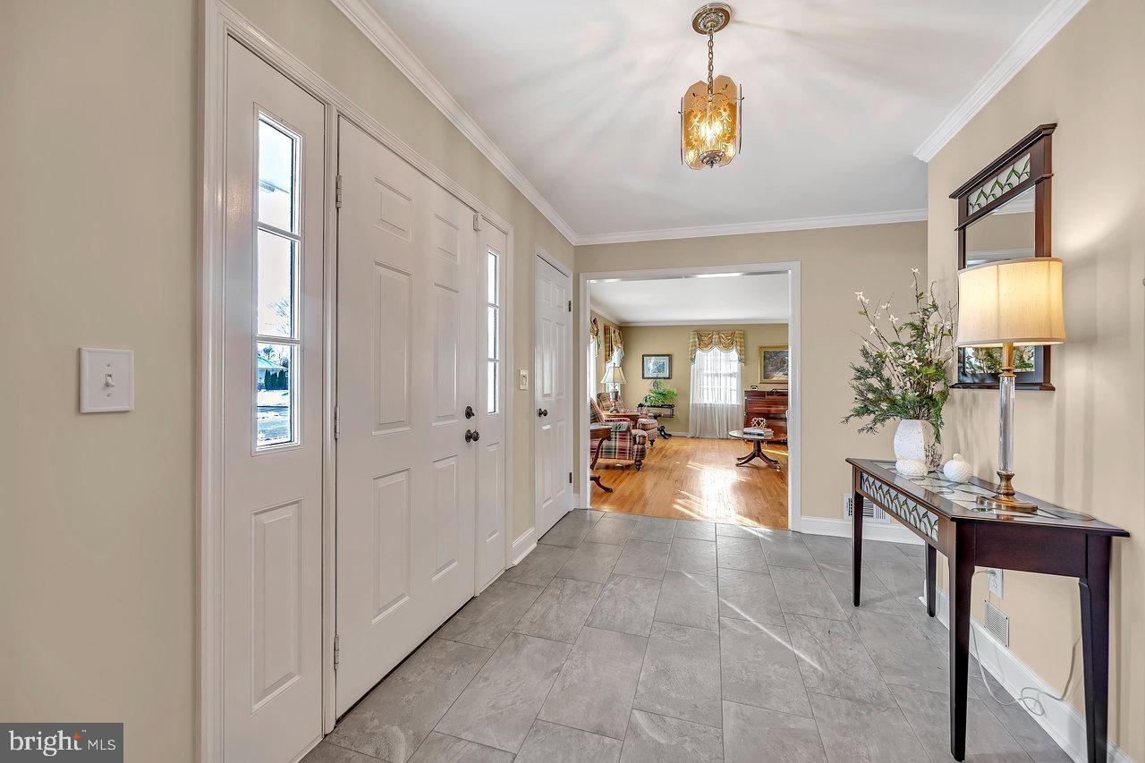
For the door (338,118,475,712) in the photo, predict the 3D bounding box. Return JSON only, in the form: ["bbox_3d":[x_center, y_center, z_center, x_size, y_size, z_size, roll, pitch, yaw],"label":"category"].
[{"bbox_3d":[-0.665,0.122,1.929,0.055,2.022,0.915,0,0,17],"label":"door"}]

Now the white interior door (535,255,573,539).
[{"bbox_3d":[-0.147,0.122,3.545,0.045,2.035,0.775,1,0,17],"label":"white interior door"}]

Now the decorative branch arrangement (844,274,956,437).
[{"bbox_3d":[1.540,-0.119,2.098,0.430,0.770,0.400,0,0,17],"label":"decorative branch arrangement"}]

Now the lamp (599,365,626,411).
[{"bbox_3d":[0.668,0.112,7.171,0.430,0.760,0.430,1,0,17],"label":"lamp"}]

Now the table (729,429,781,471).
[{"bbox_3d":[2.600,0.956,6.229,0.760,0.430,0.820,0,0,17],"label":"table"}]

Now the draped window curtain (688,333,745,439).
[{"bbox_3d":[2.891,0.077,8.998,1.110,2.180,0.150,0,0,17],"label":"draped window curtain"}]

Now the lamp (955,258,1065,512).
[{"bbox_3d":[1.438,0.019,1.474,0.262,0.785,0.262,0,0,17],"label":"lamp"}]

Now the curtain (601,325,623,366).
[{"bbox_3d":[0.837,-0.720,9.158,0.180,0.730,1.020,1,0,17],"label":"curtain"}]

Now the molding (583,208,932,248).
[{"bbox_3d":[1.280,-1.222,3.559,2.660,0.080,0.060,1,0,17],"label":"molding"}]

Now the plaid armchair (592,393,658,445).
[{"bbox_3d":[1.130,0.662,8.233,0.920,0.960,0.770,1,0,13],"label":"plaid armchair"}]

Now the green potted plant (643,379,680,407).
[{"bbox_3d":[1.814,0.237,9.090,0.680,0.540,0.500,0,0,17],"label":"green potted plant"}]

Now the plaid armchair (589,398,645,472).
[{"bbox_3d":[0.569,0.665,6.104,0.920,0.960,0.760,1,0,13],"label":"plaid armchair"}]

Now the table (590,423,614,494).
[{"bbox_3d":[0.052,0.822,4.746,0.560,0.670,0.560,0,0,-28],"label":"table"}]

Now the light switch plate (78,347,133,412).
[{"bbox_3d":[-0.945,-0.001,0.910,0.012,0.127,0.085,1,0,17],"label":"light switch plate"}]

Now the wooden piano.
[{"bbox_3d":[4.058,0.681,8.514,1.420,0.970,0.600,1,0,17],"label":"wooden piano"}]

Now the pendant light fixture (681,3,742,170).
[{"bbox_3d":[0.485,-1.012,1.559,0.210,0.530,0.210,1,0,17],"label":"pendant light fixture"}]

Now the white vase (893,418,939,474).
[{"bbox_3d":[1.627,0.297,2.090,0.187,0.228,0.187,0,0,17],"label":"white vase"}]

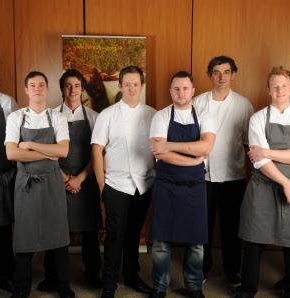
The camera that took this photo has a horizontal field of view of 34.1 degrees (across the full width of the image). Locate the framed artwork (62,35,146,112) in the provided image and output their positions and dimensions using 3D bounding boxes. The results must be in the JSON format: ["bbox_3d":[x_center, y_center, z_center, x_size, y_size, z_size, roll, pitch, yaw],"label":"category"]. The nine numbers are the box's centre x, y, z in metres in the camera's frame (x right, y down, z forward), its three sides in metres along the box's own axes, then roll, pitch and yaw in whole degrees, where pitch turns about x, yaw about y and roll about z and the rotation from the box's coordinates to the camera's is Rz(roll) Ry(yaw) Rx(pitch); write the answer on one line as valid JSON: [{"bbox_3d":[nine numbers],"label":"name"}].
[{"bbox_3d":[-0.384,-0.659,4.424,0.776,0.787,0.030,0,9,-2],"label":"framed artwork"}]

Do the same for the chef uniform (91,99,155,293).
[{"bbox_3d":[-0.167,0.369,3.708,0.503,1.524,0.380,-1,9,-9],"label":"chef uniform"}]

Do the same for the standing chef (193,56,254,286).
[{"bbox_3d":[0.641,0.203,3.917,0.492,1.889,0.340,2,9,6],"label":"standing chef"}]

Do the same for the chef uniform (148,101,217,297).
[{"bbox_3d":[0.285,0.388,3.700,0.509,1.499,0.360,1,9,2],"label":"chef uniform"}]

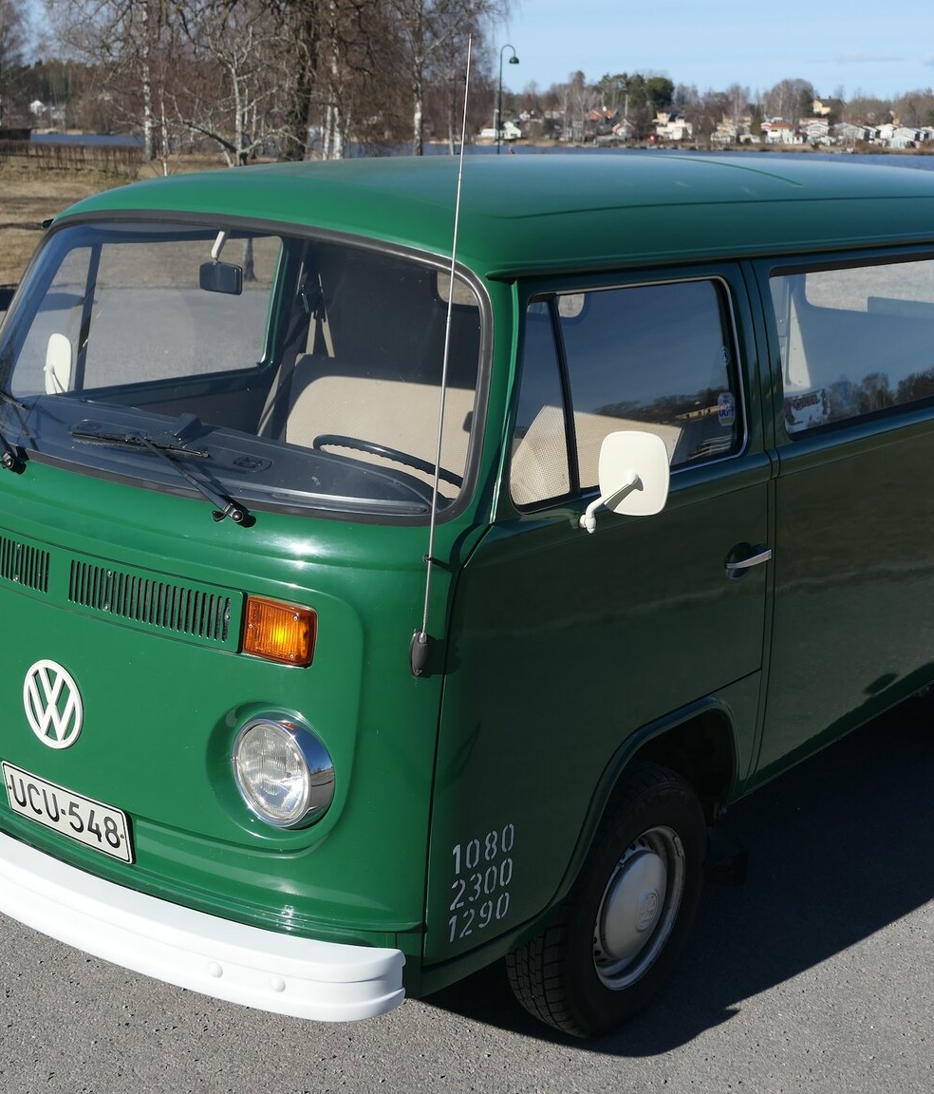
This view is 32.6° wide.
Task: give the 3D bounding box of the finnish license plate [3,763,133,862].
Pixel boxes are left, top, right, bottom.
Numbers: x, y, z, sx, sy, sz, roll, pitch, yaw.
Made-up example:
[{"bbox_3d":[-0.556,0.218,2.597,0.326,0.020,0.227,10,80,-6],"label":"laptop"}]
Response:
[{"bbox_3d":[-0.828,0.551,3.308,0.415,0.116,0.015,13,21,38],"label":"finnish license plate"}]

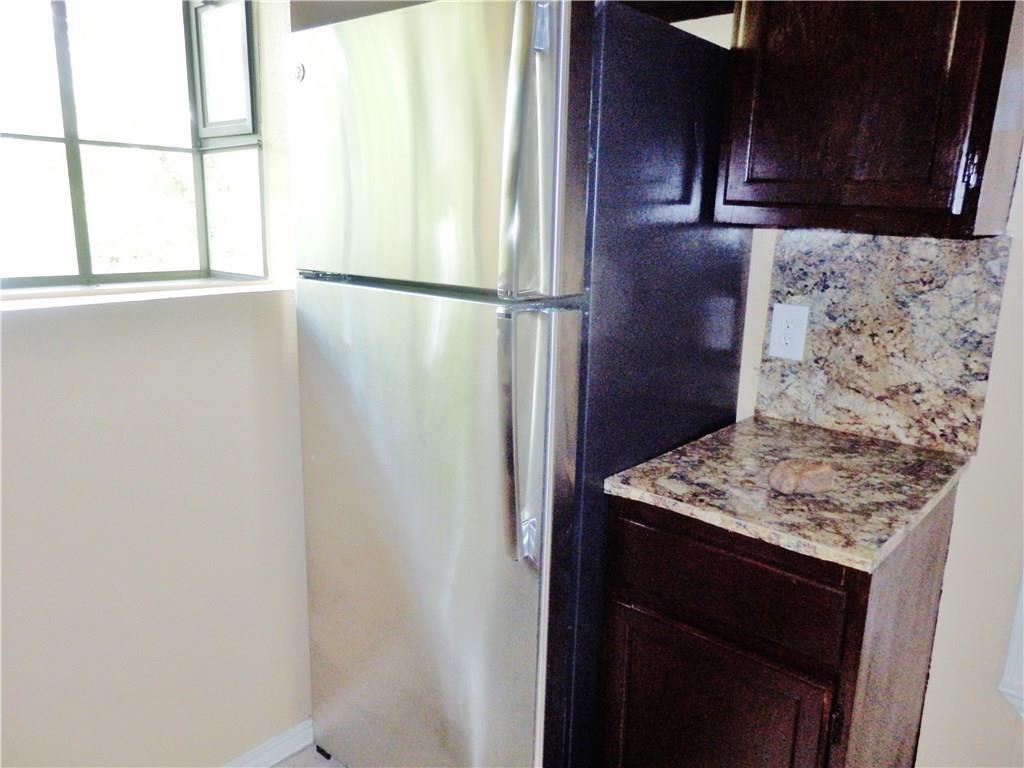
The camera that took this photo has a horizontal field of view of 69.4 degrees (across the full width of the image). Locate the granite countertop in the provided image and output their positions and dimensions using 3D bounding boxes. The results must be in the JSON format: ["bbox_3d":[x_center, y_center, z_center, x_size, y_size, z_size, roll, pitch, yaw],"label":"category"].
[{"bbox_3d":[0.552,0.173,1.422,0.460,0.021,0.636,12,17,41],"label":"granite countertop"}]

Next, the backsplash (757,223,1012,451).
[{"bbox_3d":[0.775,-0.101,1.604,0.459,0.440,0.020,12,17,41],"label":"backsplash"}]

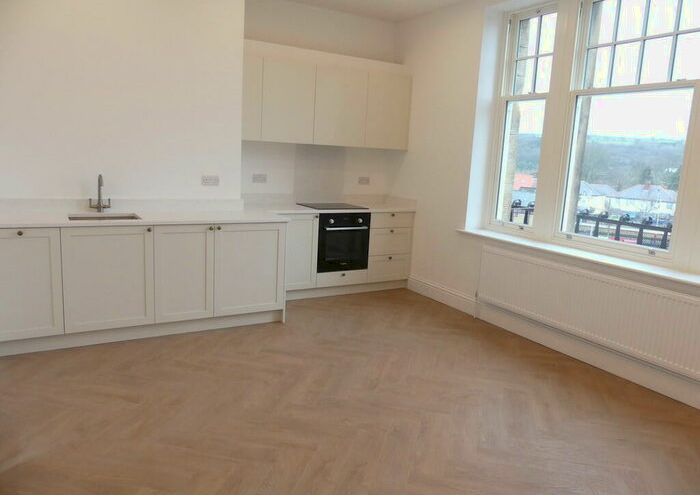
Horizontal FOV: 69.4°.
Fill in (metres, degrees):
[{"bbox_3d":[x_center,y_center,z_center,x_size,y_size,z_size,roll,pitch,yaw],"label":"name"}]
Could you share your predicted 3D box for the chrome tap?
[{"bbox_3d":[-1.892,-0.400,3.836,0.160,0.295,0.200,-3,12,-30],"label":"chrome tap"}]

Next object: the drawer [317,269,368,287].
[{"bbox_3d":[-0.186,0.272,5.327,0.597,0.140,0.500,-3,12,-30],"label":"drawer"}]

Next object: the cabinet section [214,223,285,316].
[{"bbox_3d":[-0.947,0.131,4.354,0.595,0.745,0.570,-3,11,-30],"label":"cabinet section"}]

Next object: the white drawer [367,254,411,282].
[{"bbox_3d":[0.303,0.177,5.589,0.515,0.285,0.500,-3,12,-30],"label":"white drawer"}]

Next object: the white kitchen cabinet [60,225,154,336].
[{"bbox_3d":[-1.801,0.169,3.754,0.581,0.733,0.575,-3,12,-30],"label":"white kitchen cabinet"}]

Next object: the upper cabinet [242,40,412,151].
[{"bbox_3d":[-0.255,-1.479,5.127,1.870,0.880,0.340,-3,12,-30],"label":"upper cabinet"}]

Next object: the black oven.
[{"bbox_3d":[-0.175,-0.092,5.274,0.595,0.590,0.550,-3,12,-30],"label":"black oven"}]

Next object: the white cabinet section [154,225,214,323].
[{"bbox_3d":[-1.396,0.153,4.095,0.443,0.745,0.570,-3,11,-30],"label":"white cabinet section"}]

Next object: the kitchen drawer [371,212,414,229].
[{"bbox_3d":[0.331,-0.325,5.498,0.515,0.156,0.500,-3,12,-30],"label":"kitchen drawer"}]

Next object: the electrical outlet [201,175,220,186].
[{"bbox_3d":[-1.200,-0.572,4.343,0.148,0.081,0.015,-3,12,-30],"label":"electrical outlet"}]

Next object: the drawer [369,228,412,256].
[{"bbox_3d":[0.319,-0.105,5.538,0.515,0.282,0.500,-3,12,-30],"label":"drawer"}]

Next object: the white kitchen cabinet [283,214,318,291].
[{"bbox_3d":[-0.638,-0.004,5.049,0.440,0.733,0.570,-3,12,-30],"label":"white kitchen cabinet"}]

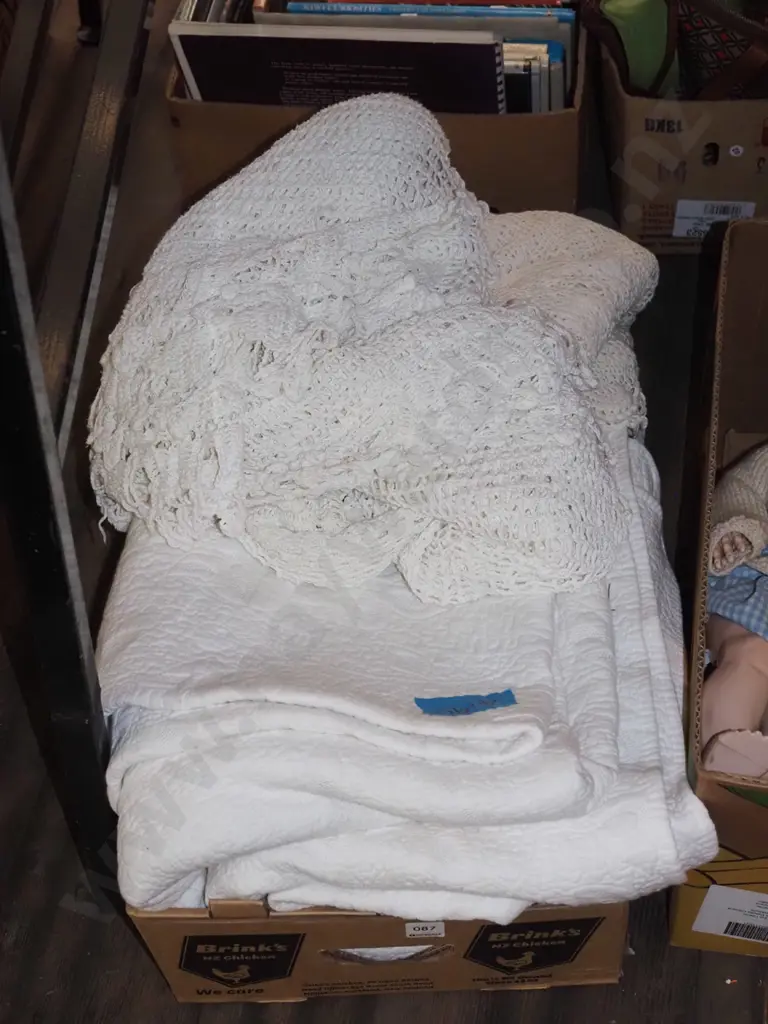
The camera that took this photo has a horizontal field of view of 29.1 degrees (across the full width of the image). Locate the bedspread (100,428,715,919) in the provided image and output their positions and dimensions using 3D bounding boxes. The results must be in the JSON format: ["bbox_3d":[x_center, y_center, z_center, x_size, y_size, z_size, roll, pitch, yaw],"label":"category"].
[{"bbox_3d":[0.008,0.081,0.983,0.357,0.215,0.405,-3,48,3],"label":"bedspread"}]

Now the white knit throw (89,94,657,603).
[{"bbox_3d":[-0.003,-0.098,0.946,0.372,0.200,0.330,-3,48,3],"label":"white knit throw"}]

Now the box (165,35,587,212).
[{"bbox_3d":[0.022,-0.459,1.600,0.400,0.210,0.360,4,51,9],"label":"box"}]

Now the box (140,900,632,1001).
[{"bbox_3d":[0.003,0.124,1.082,0.299,0.122,0.420,-3,48,3],"label":"box"}]

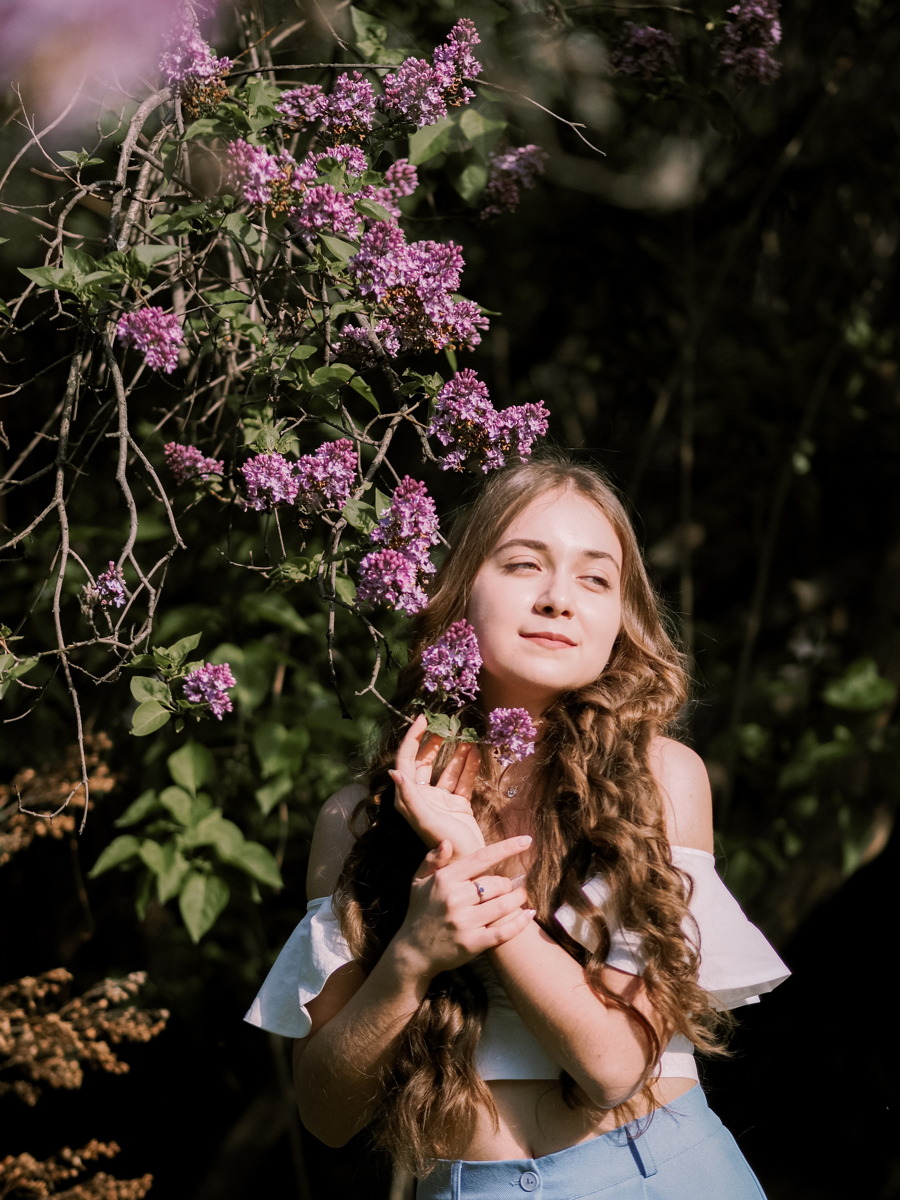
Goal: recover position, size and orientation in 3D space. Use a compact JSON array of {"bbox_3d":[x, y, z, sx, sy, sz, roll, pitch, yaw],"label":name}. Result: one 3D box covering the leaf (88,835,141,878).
[{"bbox_3d":[-0.348,0.266,5.400,0.064,0.036,0.030,-32,-15,-1],"label":"leaf"}]

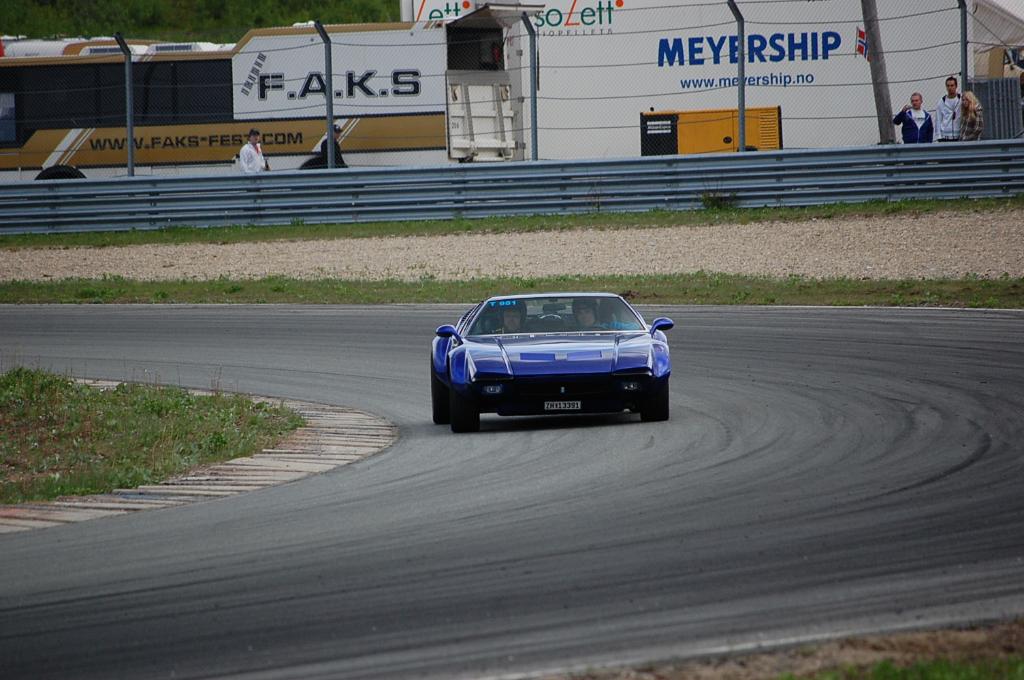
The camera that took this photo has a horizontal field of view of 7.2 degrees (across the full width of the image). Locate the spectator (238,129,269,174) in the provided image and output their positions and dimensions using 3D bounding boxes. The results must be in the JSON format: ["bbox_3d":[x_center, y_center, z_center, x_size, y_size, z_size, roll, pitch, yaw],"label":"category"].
[{"bbox_3d":[-4.566,-2.882,144.018,0.540,1.760,0.400,-3,1,-30],"label":"spectator"}]

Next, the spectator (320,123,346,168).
[{"bbox_3d":[-3.143,-2.954,144.018,0.380,1.760,0.520,-1,2,37],"label":"spectator"}]

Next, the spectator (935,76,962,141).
[{"bbox_3d":[6.865,-3.204,127.020,0.540,1.860,0.350,-2,1,-9],"label":"spectator"}]

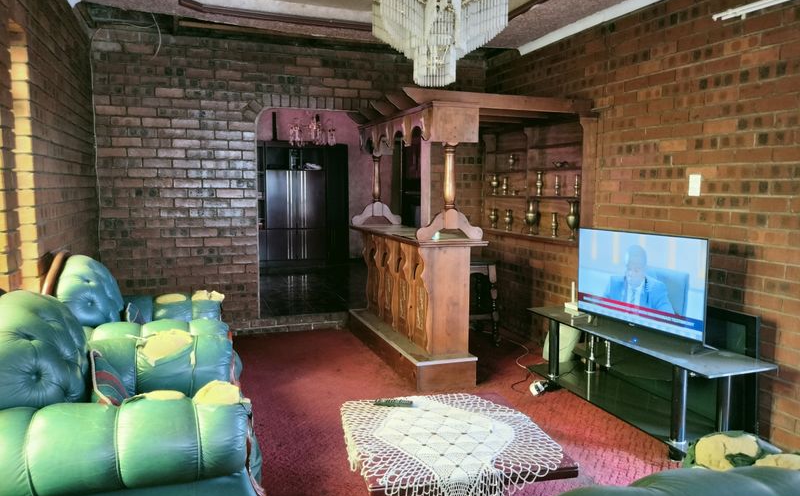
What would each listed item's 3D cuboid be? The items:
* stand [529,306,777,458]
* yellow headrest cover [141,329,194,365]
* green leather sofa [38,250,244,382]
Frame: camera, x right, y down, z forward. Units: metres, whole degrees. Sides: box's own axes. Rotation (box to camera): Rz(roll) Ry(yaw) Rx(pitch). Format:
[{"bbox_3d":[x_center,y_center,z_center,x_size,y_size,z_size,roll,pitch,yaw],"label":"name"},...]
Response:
[{"bbox_3d":[1.372,0.761,3.777,0.460,0.493,1.677,-2,6,-19],"label":"stand"},{"bbox_3d":[-1.117,0.487,2.979,0.258,0.172,0.182,-2,6,-19],"label":"yellow headrest cover"},{"bbox_3d":[-1.471,0.503,3.739,0.990,0.980,1.111,-2,6,-19],"label":"green leather sofa"}]

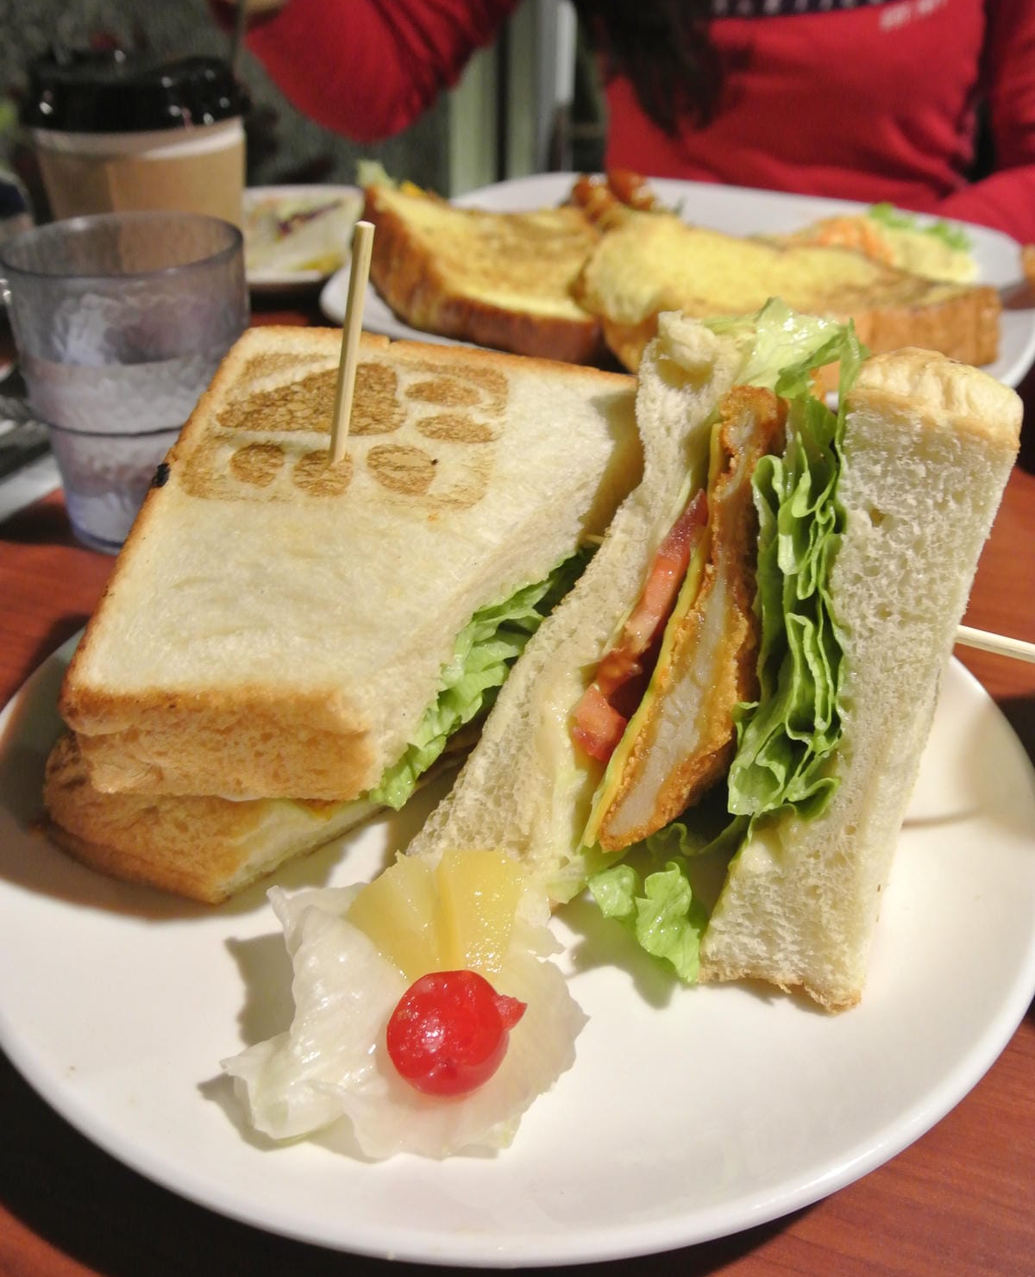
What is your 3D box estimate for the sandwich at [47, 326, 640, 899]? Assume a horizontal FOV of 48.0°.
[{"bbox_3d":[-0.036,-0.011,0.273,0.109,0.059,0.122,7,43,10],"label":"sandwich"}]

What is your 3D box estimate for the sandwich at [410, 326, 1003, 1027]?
[{"bbox_3d":[0.034,-0.002,0.232,0.101,0.113,0.072,15,38,20],"label":"sandwich"}]

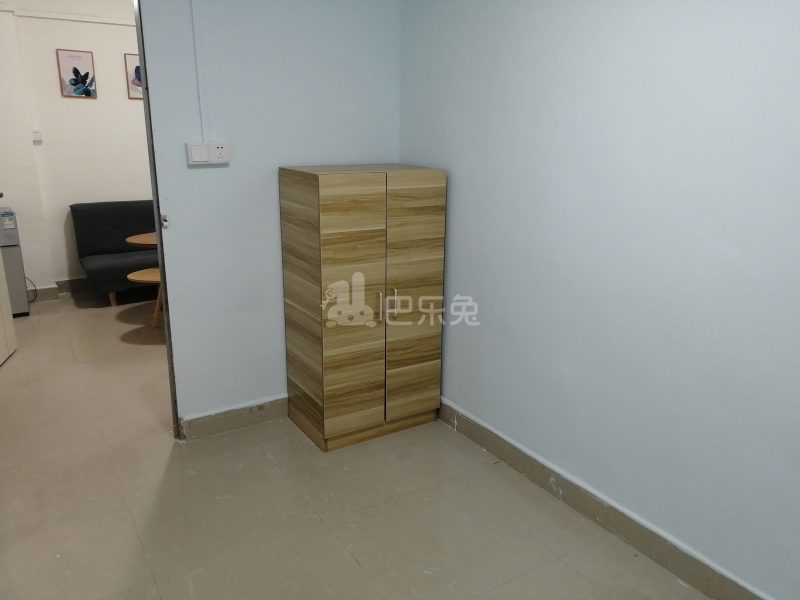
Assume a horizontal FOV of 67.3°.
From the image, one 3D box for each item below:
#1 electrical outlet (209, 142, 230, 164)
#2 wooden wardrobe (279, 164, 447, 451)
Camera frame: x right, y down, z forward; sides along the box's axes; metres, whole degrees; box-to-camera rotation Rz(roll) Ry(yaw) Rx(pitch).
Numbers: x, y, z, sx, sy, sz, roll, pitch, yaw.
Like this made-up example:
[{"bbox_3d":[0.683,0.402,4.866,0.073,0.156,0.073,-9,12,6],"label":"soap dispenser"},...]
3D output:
[{"bbox_3d":[-0.783,-0.634,2.601,0.086,0.086,0.034,-8,17,-31],"label":"electrical outlet"},{"bbox_3d":[-0.174,0.005,2.889,0.638,1.235,0.420,-9,18,-31],"label":"wooden wardrobe"}]

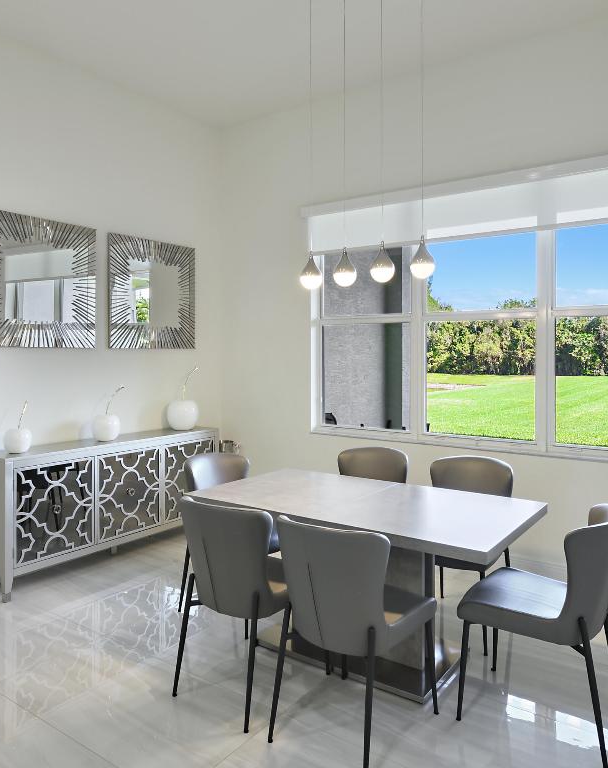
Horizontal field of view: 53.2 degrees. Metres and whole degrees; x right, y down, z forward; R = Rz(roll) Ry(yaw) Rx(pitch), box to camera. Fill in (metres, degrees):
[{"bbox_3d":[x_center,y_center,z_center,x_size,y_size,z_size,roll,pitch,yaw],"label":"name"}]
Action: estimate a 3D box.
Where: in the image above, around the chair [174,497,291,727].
[{"bbox_3d":[-0.226,0.927,2.741,0.500,0.865,0.595,2,3,36],"label":"chair"}]

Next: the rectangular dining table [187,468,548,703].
[{"bbox_3d":[0.289,0.963,3.100,1.610,0.758,0.896,2,3,36],"label":"rectangular dining table"}]

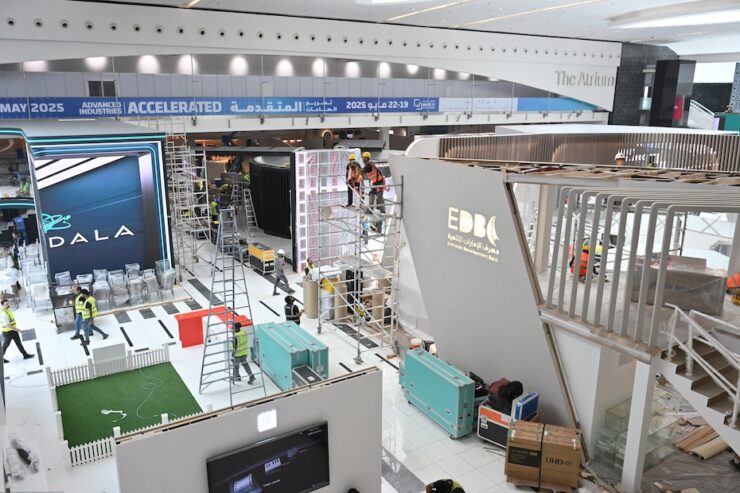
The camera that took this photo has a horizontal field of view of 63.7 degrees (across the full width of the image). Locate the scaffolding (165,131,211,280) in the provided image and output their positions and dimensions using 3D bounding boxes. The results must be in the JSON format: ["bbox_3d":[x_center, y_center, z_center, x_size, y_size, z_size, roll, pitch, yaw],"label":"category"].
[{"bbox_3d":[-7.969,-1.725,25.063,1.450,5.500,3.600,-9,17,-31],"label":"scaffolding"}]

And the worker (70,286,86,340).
[{"bbox_3d":[-8.974,1.995,18.391,0.680,1.710,0.520,-9,17,-31],"label":"worker"}]

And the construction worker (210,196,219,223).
[{"bbox_3d":[-9.031,-2.111,34.706,0.520,1.700,0.450,7,16,23],"label":"construction worker"}]

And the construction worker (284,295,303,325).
[{"bbox_3d":[-2.357,2.281,18.185,0.500,1.700,0.500,-13,20,-42],"label":"construction worker"}]

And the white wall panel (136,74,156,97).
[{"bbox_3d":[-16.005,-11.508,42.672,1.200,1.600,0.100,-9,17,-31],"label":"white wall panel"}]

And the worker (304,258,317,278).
[{"bbox_3d":[-2.115,1.222,21.569,0.520,1.670,0.420,-8,17,-28],"label":"worker"}]

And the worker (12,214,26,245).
[{"bbox_3d":[-16.732,-0.788,28.275,0.550,1.730,0.400,-9,17,-31],"label":"worker"}]

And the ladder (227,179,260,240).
[{"bbox_3d":[-6.970,-2.160,32.783,1.600,2.800,1.000,2,15,5],"label":"ladder"}]

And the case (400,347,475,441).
[{"bbox_3d":[1.606,3.434,13.912,0.460,1.370,1.950,-9,17,-30],"label":"case"}]

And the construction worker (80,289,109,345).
[{"bbox_3d":[-8.579,2.155,18.487,0.780,1.710,0.480,-10,18,-33],"label":"construction worker"}]

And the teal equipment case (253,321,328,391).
[{"bbox_3d":[-2.083,3.038,16.066,0.970,1.320,2.100,-9,17,-31],"label":"teal equipment case"}]

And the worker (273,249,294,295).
[{"bbox_3d":[-3.341,0.981,22.964,0.750,1.770,0.500,-6,16,-22],"label":"worker"}]

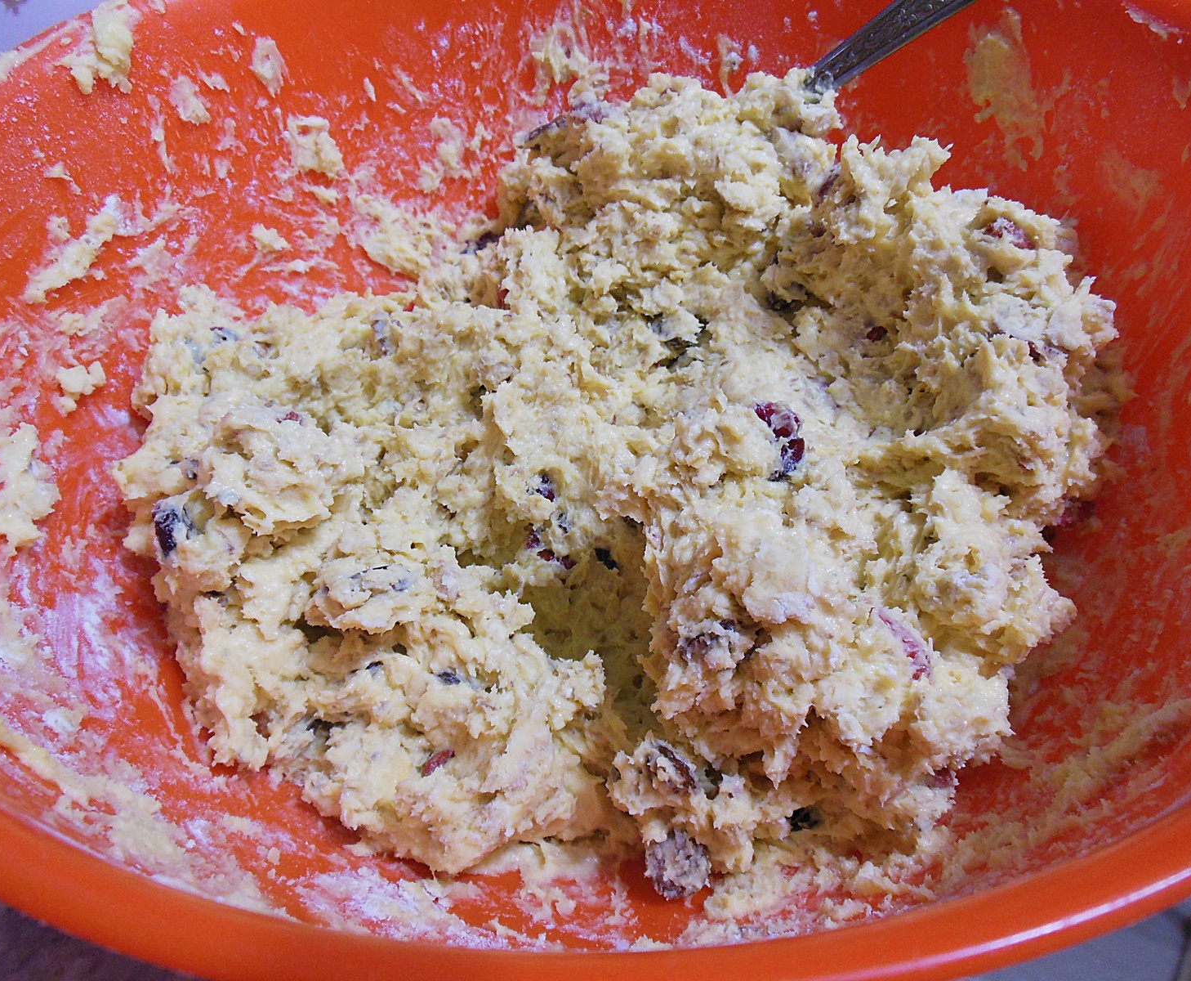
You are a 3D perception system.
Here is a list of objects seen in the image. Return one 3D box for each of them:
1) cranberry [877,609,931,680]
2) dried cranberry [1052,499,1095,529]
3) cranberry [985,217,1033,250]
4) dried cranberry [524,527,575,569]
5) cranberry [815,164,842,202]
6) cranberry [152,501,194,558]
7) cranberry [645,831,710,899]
[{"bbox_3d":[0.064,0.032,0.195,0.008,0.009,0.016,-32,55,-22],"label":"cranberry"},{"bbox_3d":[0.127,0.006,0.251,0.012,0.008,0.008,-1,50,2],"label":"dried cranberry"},{"bbox_3d":[0.128,-0.080,0.292,0.014,0.008,0.009,18,53,18],"label":"cranberry"},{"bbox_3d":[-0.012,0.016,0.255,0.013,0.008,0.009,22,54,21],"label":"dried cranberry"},{"bbox_3d":[0.078,-0.102,0.315,0.007,0.009,0.011,22,54,21],"label":"cranberry"},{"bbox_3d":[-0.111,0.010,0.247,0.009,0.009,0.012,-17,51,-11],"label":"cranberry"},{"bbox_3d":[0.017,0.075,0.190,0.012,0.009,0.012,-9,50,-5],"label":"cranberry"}]

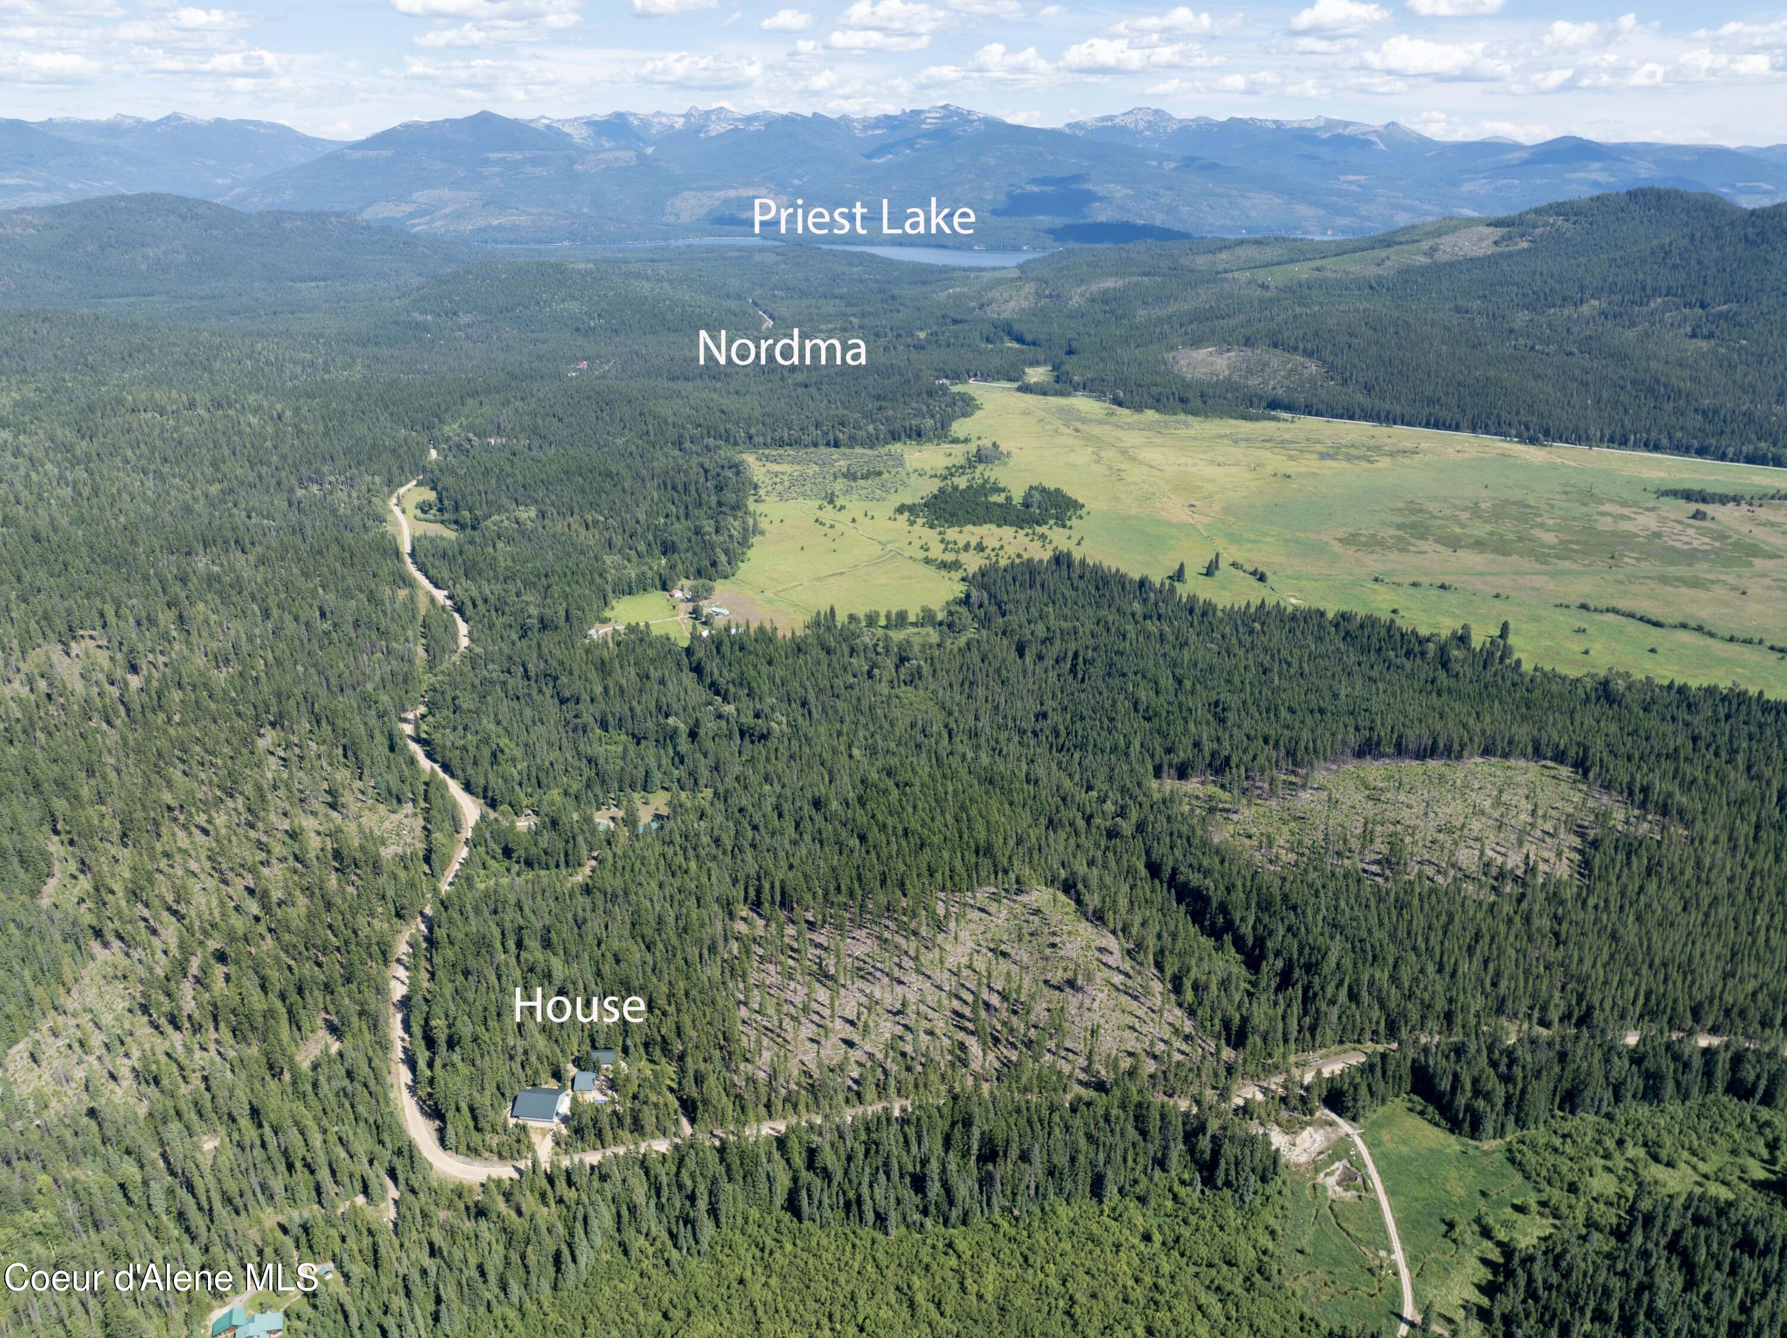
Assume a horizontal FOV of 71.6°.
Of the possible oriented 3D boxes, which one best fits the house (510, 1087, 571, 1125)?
[{"bbox_3d":[-156.500,191.200,548.000,18.000,7.500,17.600,2,22,5],"label":"house"}]

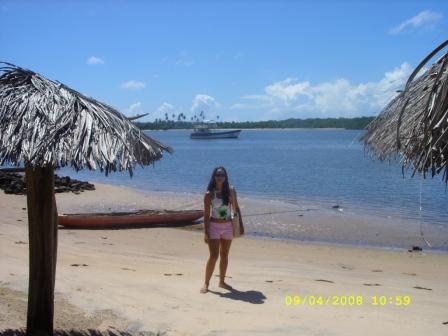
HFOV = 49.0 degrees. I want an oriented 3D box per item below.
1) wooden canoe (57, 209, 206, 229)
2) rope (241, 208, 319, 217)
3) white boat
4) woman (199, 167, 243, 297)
[{"bbox_3d":[-2.474,1.345,13.160,4.125,0.447,0.680,-1,5,-6],"label":"wooden canoe"},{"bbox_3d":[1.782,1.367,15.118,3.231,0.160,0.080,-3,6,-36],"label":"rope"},{"bbox_3d":[-2.004,-9.335,121.646,12.018,4.069,3.600,0,5,-5],"label":"white boat"},{"bbox_3d":[-0.019,0.796,6.309,0.540,1.629,0.360,0,5,3],"label":"woman"}]

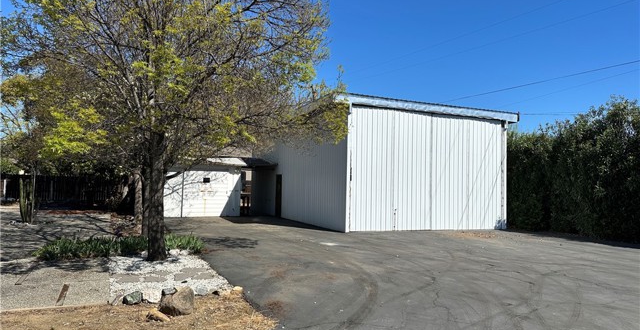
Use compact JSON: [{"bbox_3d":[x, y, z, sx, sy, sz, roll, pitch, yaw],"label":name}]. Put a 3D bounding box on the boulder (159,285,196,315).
[{"bbox_3d":[-1.693,1.596,5.253,0.420,0.310,0.330,2,-2,-17],"label":"boulder"}]

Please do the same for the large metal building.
[{"bbox_3d":[1.801,0.226,22.150,8.059,4.720,12.679,2,-2,-23],"label":"large metal building"}]

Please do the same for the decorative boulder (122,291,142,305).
[{"bbox_3d":[-2.356,1.679,5.591,0.250,0.140,0.170,2,-2,-22],"label":"decorative boulder"}]

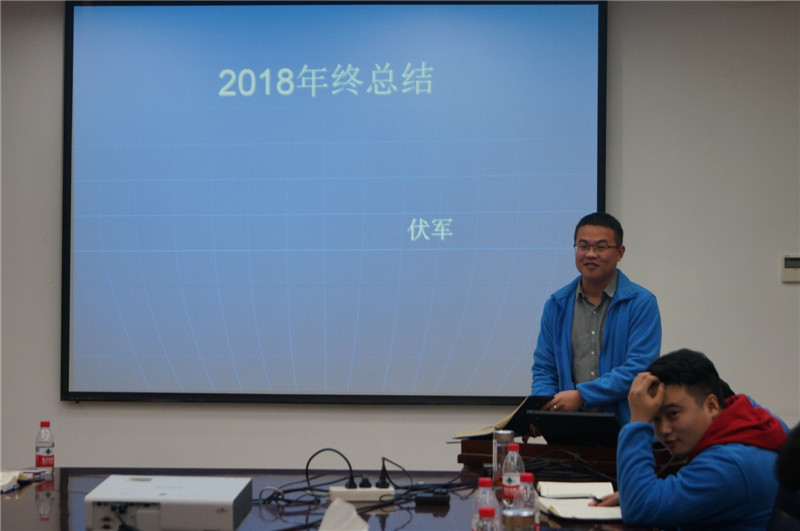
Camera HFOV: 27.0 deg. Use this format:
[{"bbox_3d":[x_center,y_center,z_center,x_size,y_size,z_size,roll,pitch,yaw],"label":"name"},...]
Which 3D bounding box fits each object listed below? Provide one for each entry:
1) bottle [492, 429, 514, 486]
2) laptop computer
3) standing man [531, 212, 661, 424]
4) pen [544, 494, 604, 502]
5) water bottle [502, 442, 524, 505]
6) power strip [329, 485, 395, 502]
[{"bbox_3d":[0.317,0.594,5.090,0.064,0.182,0.064,1,0,0],"label":"bottle"},{"bbox_3d":[0.635,0.533,5.488,0.315,0.125,0.370,0,0,26],"label":"laptop computer"},{"bbox_3d":[0.686,0.643,5.875,0.510,1.660,0.400,0,0,23],"label":"standing man"},{"bbox_3d":[0.484,0.647,4.620,0.155,0.011,0.011,1,0,6],"label":"pen"},{"bbox_3d":[0.320,0.592,4.700,0.063,0.176,0.063,1,0,0],"label":"water bottle"},{"bbox_3d":[-0.109,0.658,4.770,0.187,0.036,0.060,1,0,0],"label":"power strip"}]

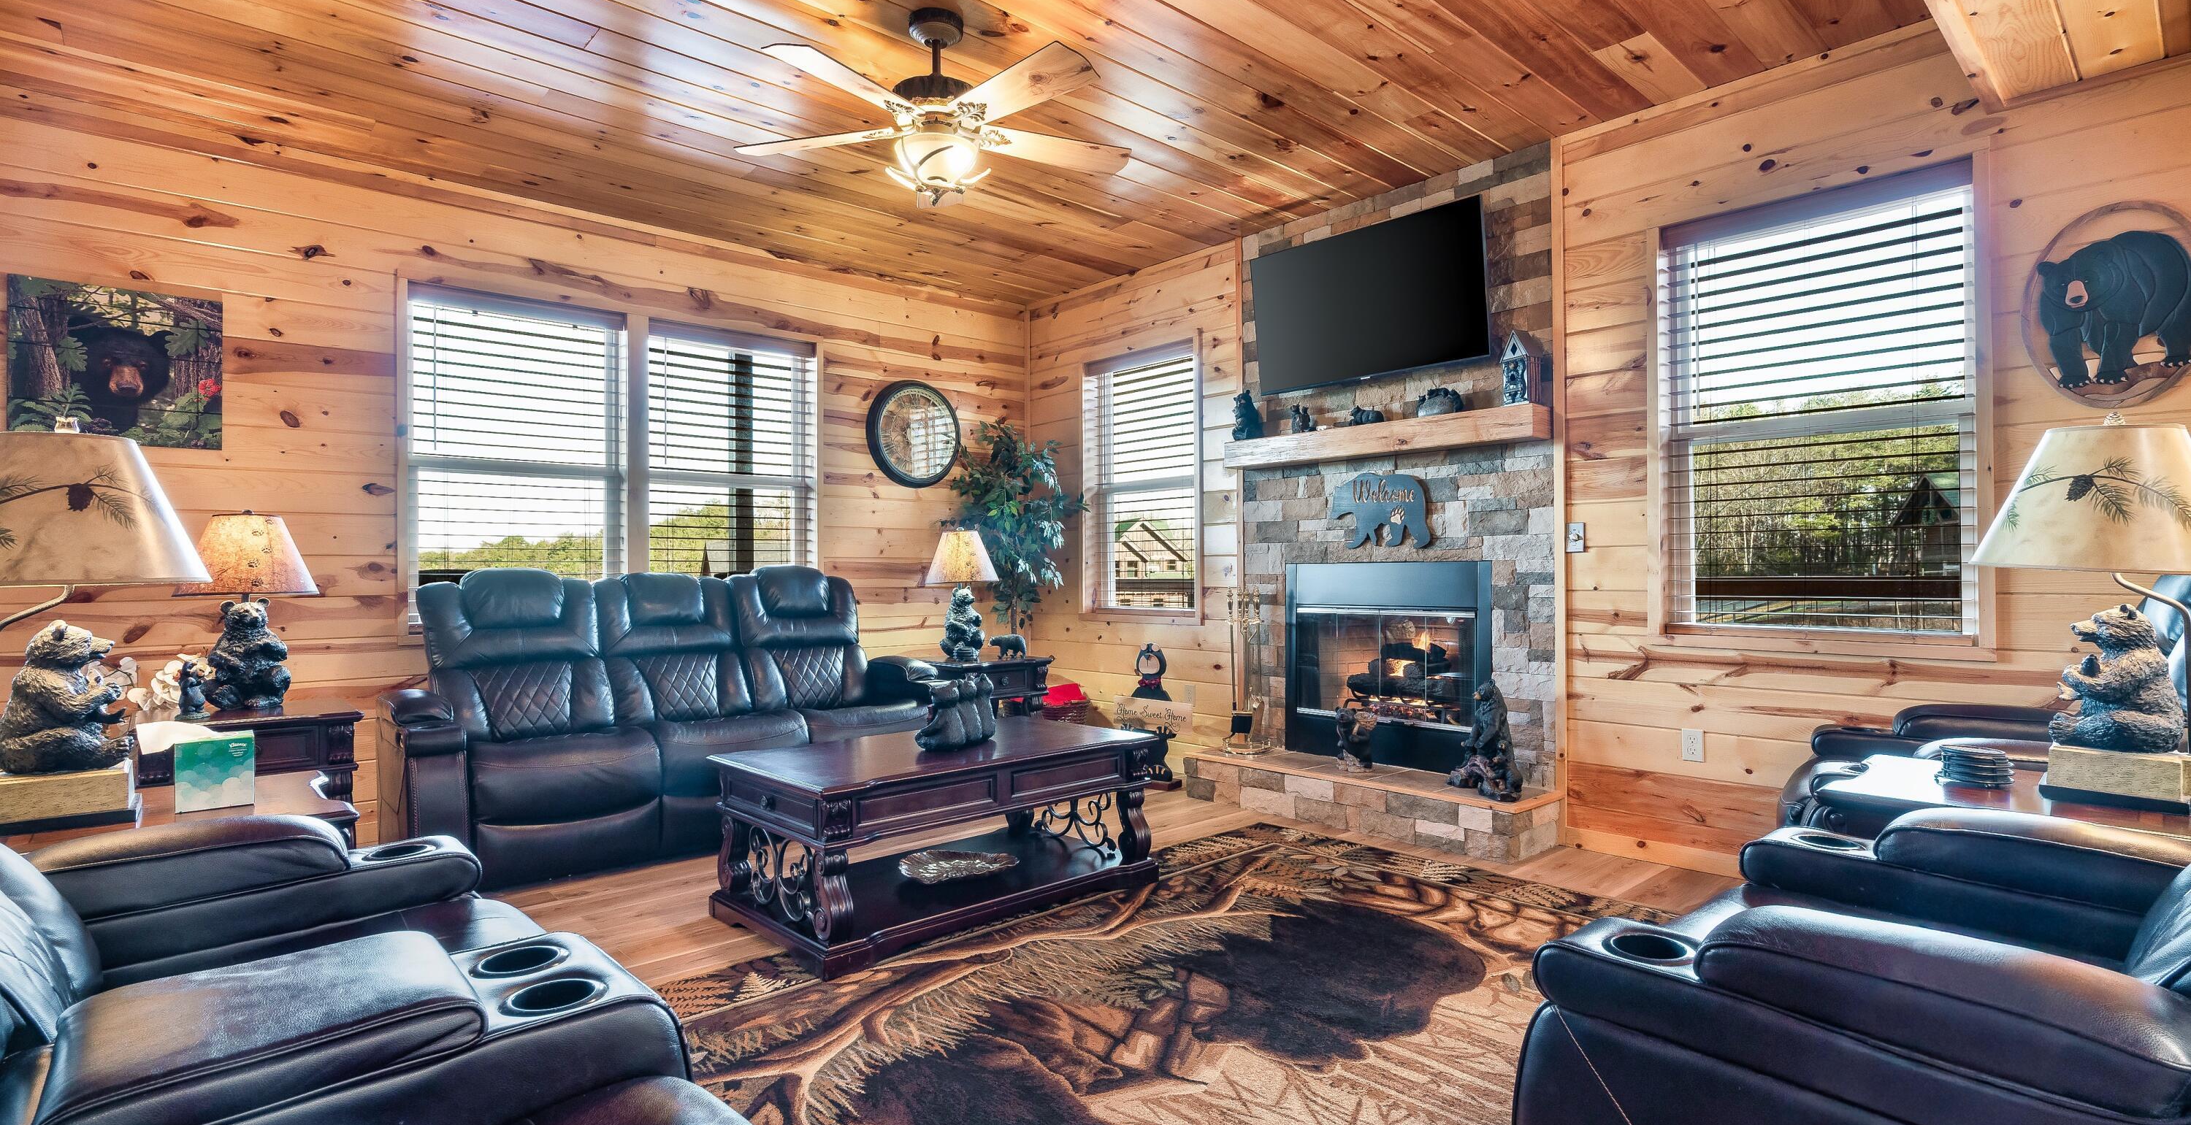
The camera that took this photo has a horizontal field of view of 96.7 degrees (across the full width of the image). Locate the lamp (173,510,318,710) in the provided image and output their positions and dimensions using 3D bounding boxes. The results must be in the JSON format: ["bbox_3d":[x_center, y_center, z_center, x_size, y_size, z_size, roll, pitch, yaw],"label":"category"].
[{"bbox_3d":[-3.126,0.173,3.604,0.400,0.726,0.400,-1,-1,38],"label":"lamp"}]

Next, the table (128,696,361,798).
[{"bbox_3d":[-2.986,0.838,3.462,0.580,0.612,0.620,0,-1,-41],"label":"table"}]

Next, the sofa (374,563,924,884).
[{"bbox_3d":[-1.777,0.585,4.209,2.070,1.120,0.985,0,-1,-41],"label":"sofa"}]

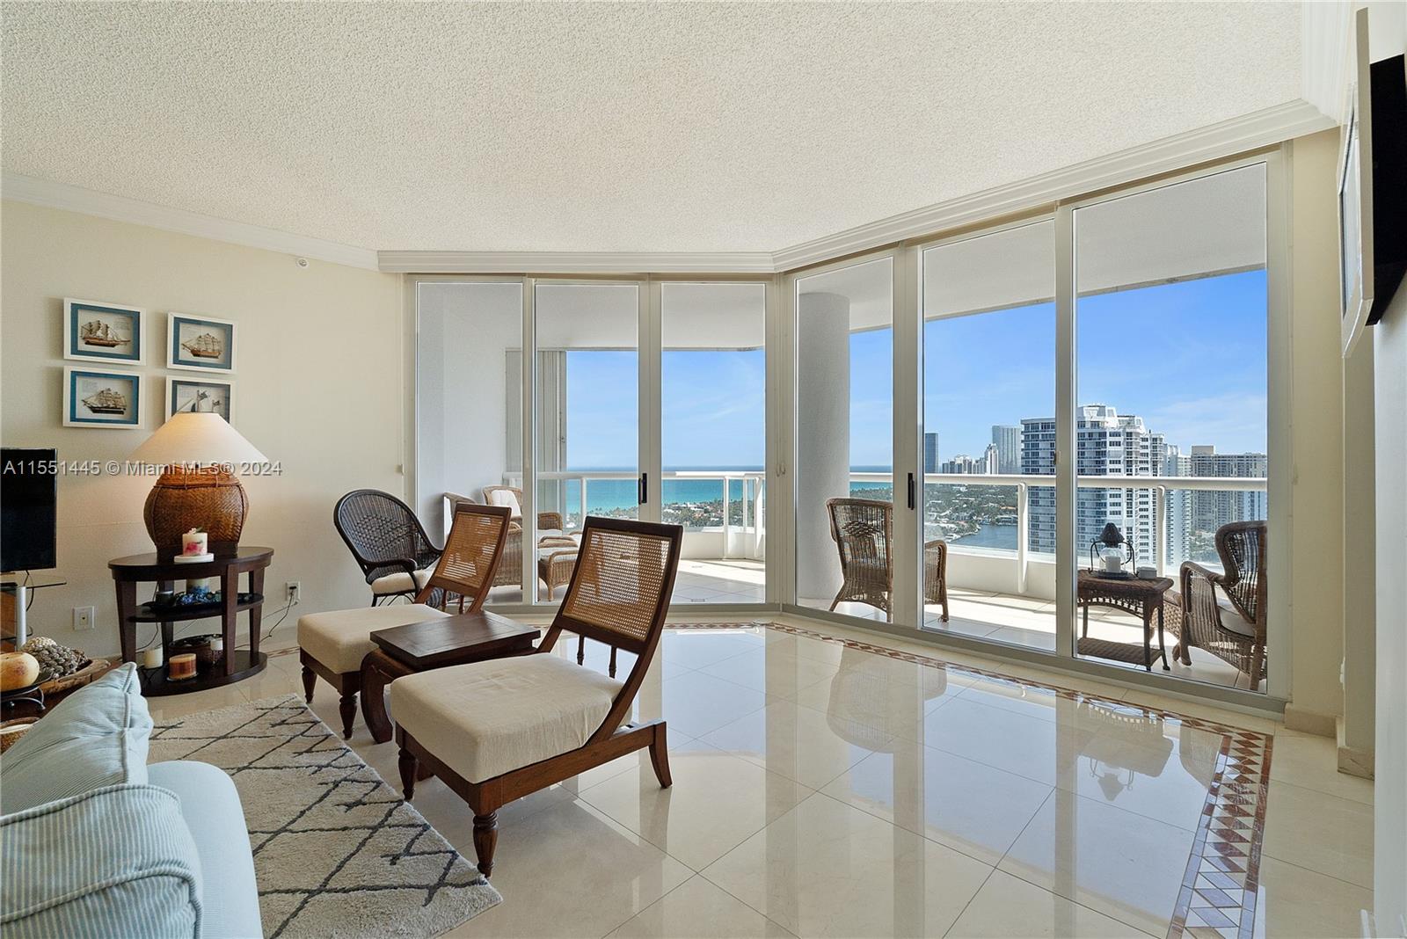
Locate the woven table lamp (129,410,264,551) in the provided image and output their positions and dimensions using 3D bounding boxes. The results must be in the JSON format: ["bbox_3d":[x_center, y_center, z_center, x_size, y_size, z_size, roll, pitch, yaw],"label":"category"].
[{"bbox_3d":[-2.800,0.078,3.491,0.600,0.785,0.600,-1,1,-44],"label":"woven table lamp"}]

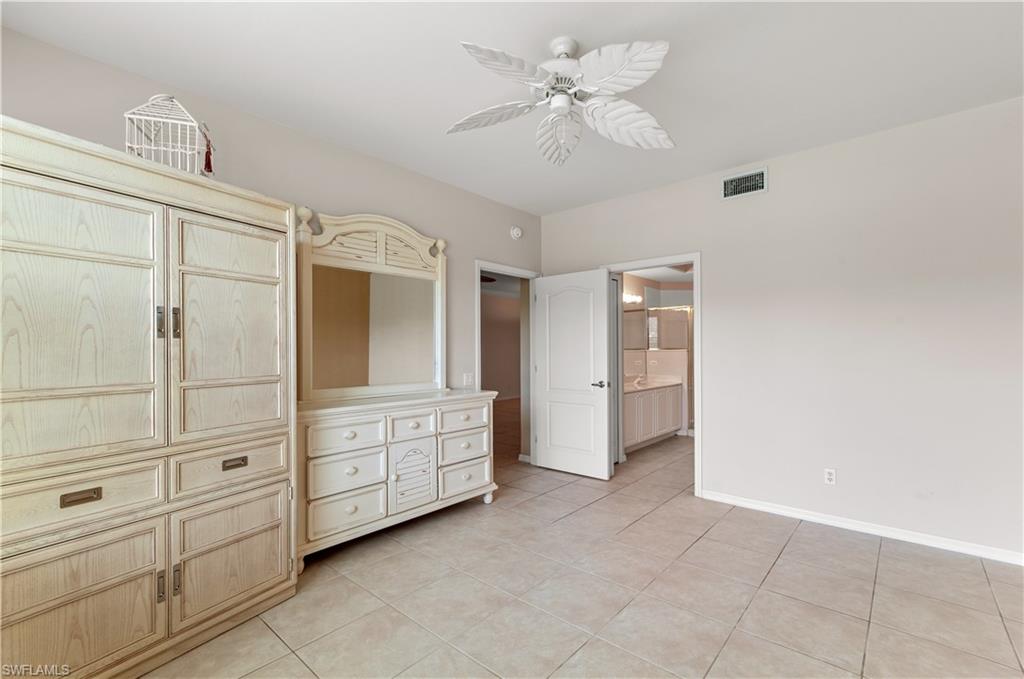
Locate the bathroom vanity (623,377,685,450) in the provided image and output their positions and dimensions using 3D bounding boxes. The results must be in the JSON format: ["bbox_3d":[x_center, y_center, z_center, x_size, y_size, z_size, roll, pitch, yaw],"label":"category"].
[{"bbox_3d":[1.656,1.002,5.687,0.550,0.790,1.820,-2,-2,43],"label":"bathroom vanity"}]

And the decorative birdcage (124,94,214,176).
[{"bbox_3d":[-1.694,-0.969,2.135,0.272,0.475,0.272,0,-1,-20],"label":"decorative birdcage"}]

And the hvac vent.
[{"bbox_3d":[1.873,-1.256,3.442,0.335,0.191,0.025,-2,-2,43],"label":"hvac vent"}]

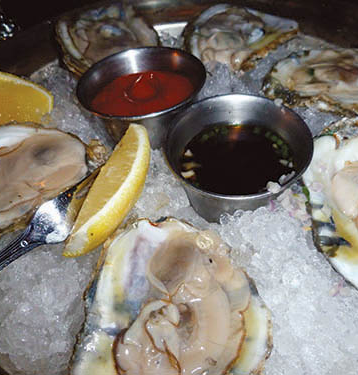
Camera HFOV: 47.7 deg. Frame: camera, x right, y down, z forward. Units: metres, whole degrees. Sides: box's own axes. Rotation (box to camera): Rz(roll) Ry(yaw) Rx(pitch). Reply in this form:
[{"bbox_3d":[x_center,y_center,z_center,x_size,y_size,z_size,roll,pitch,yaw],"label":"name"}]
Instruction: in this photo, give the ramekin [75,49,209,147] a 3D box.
[{"bbox_3d":[-0.017,-0.043,0.213,0.065,0.032,0.065,-4,48,4],"label":"ramekin"}]

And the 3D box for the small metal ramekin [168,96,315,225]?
[{"bbox_3d":[0.027,-0.011,0.192,0.065,0.032,0.065,-4,51,4],"label":"small metal ramekin"}]

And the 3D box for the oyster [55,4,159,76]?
[{"bbox_3d":[-0.043,-0.092,0.261,0.070,0.030,0.072,2,52,8],"label":"oyster"}]

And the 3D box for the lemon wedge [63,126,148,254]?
[{"bbox_3d":[-0.033,0.002,0.190,0.030,0.030,0.071,16,64,18],"label":"lemon wedge"}]

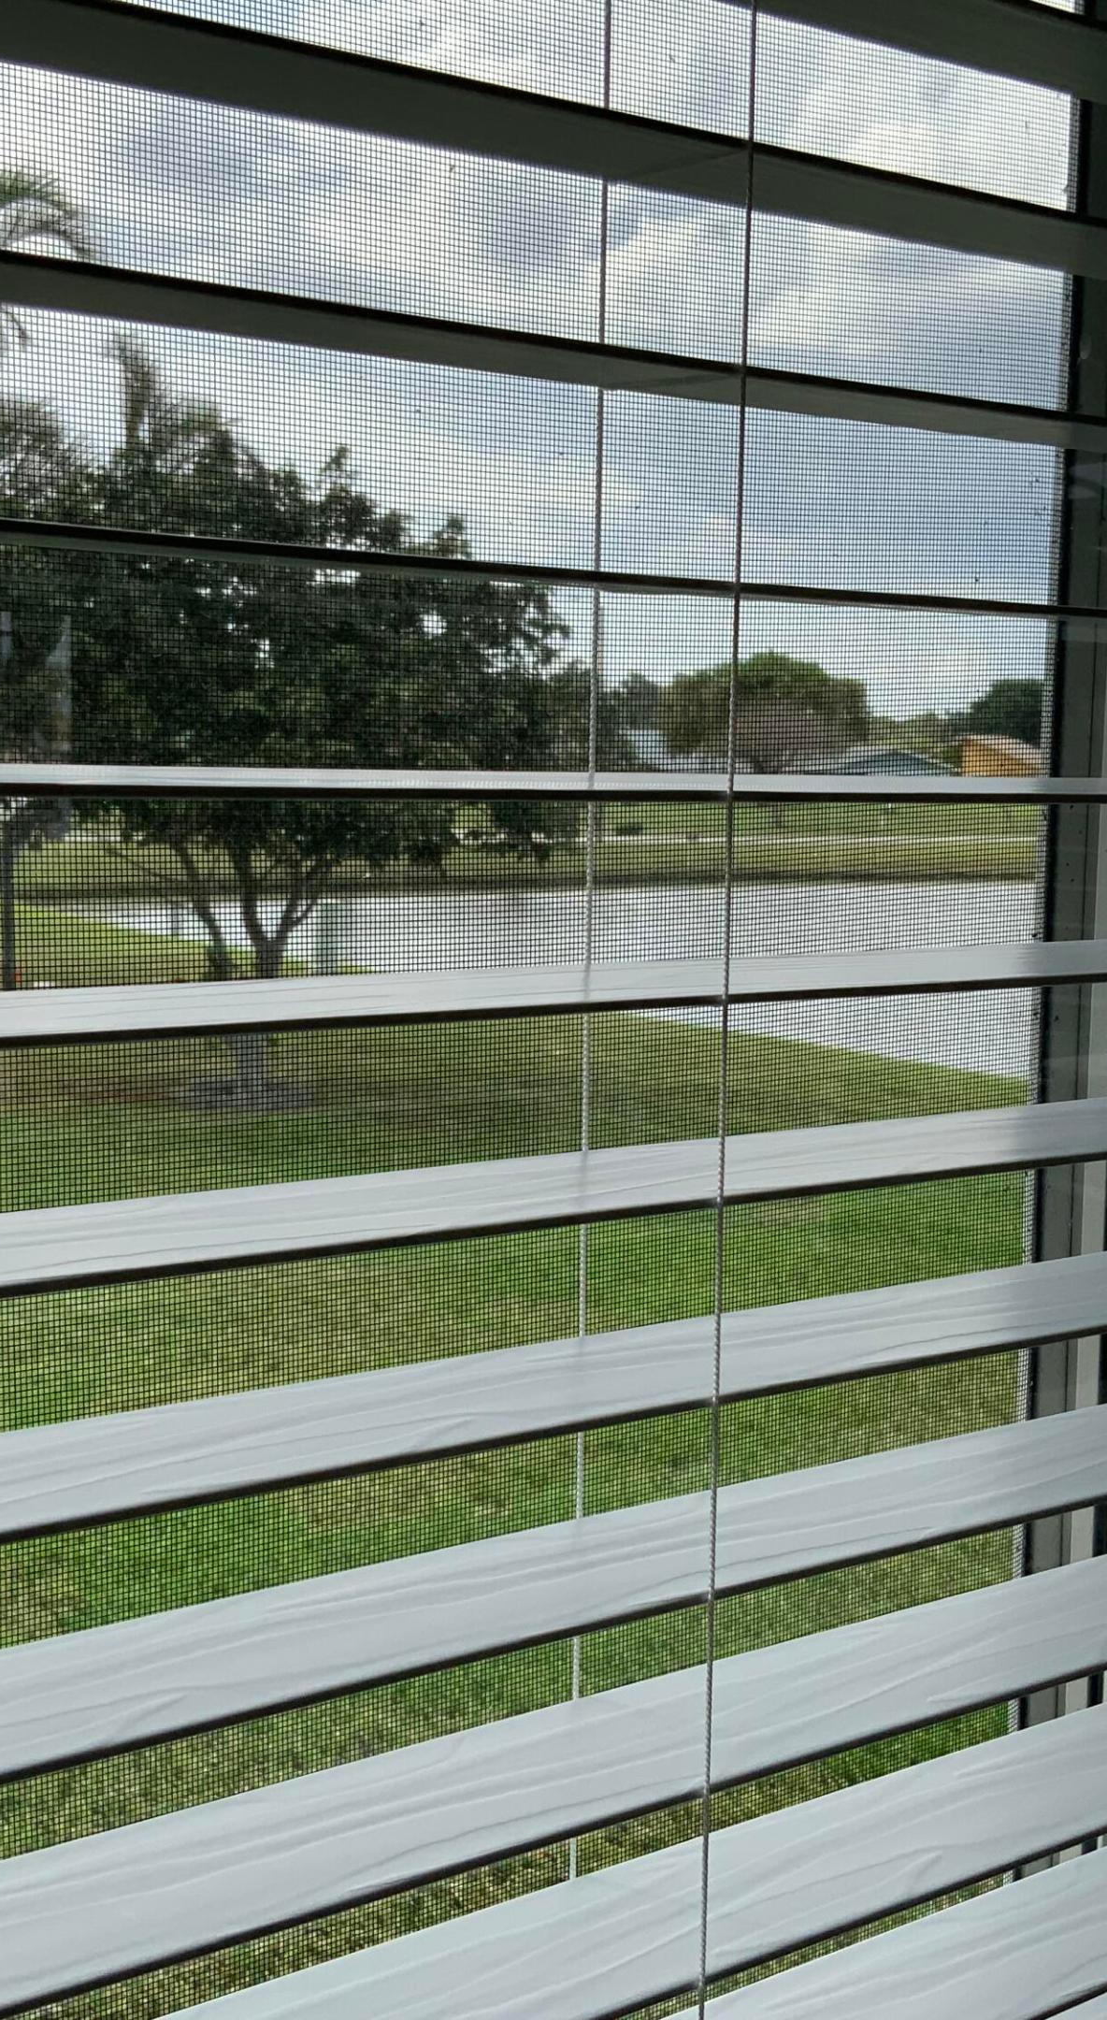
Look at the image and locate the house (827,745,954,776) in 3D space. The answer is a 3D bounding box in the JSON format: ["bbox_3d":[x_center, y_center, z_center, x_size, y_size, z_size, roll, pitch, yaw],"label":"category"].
[{"bbox_3d":[22.032,-15.597,150.000,9.500,4.200,11.000,-1,6,-14],"label":"house"}]

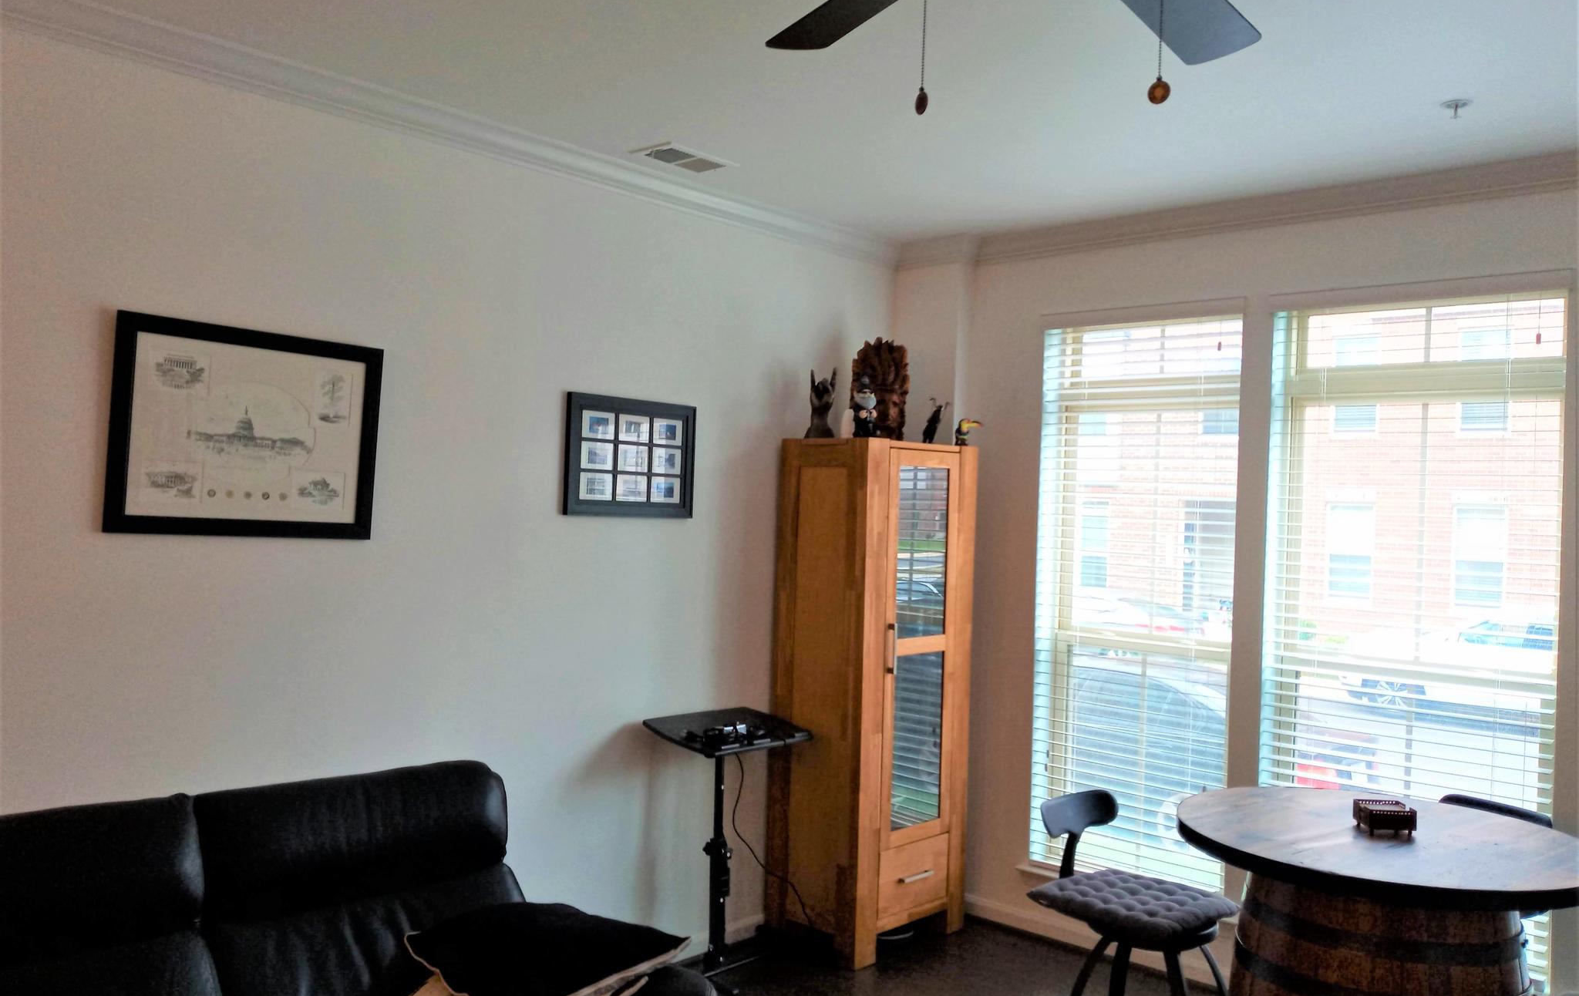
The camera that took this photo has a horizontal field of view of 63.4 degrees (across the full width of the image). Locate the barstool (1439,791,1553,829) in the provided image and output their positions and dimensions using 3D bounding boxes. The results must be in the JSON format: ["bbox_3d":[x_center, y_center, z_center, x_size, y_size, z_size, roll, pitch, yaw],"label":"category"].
[{"bbox_3d":[1.744,1.264,3.393,0.460,0.870,0.420,3,-1,-30],"label":"barstool"}]

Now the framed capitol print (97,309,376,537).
[{"bbox_3d":[-1.398,-0.167,3.332,0.025,0.537,0.704,1,-1,43],"label":"framed capitol print"}]

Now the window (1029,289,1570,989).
[{"bbox_3d":[1.648,0.402,4.433,1.796,2.080,0.120,1,-1,43],"label":"window"}]

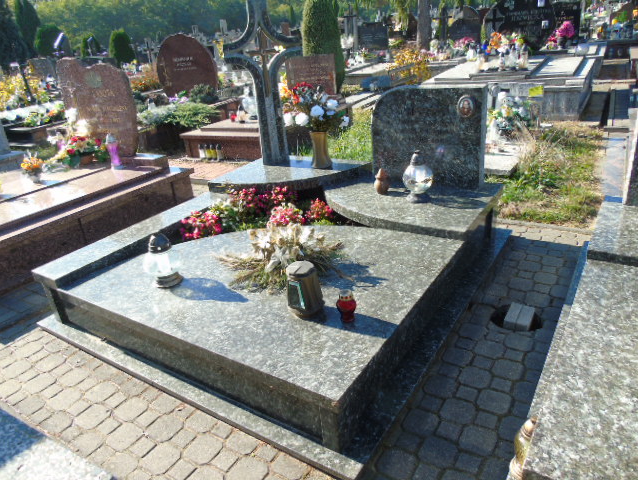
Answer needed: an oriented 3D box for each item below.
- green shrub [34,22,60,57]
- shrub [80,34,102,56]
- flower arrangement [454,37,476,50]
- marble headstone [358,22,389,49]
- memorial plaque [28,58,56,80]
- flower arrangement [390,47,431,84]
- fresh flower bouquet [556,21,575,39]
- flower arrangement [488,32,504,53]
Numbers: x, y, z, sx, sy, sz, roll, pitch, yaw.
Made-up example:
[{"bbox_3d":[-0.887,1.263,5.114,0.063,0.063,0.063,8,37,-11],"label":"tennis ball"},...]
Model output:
[{"bbox_3d":[-7.343,-5.395,12.500,0.850,0.950,0.850,-17,26,-24],"label":"green shrub"},{"bbox_3d":[-6.180,-5.287,12.500,0.550,0.750,0.550,-15,26,-20],"label":"shrub"},{"bbox_3d":[3.209,-4.334,10.195,0.480,0.360,0.420,2,25,17],"label":"flower arrangement"},{"bbox_3d":[1.588,-5.942,13.464,1.000,0.780,0.120,11,28,31],"label":"marble headstone"},{"bbox_3d":[-10.138,-6.229,16.886,1.000,0.820,0.180,11,28,31],"label":"memorial plaque"},{"bbox_3d":[2.100,-3.983,10.610,0.920,0.850,0.750,11,28,31],"label":"flower arrangement"},{"bbox_3d":[4.407,-3.763,8.263,0.360,0.350,0.340,7,27,26],"label":"fresh flower bouquet"},{"bbox_3d":[3.215,-3.598,8.419,0.300,0.380,0.300,3,26,20],"label":"flower arrangement"}]

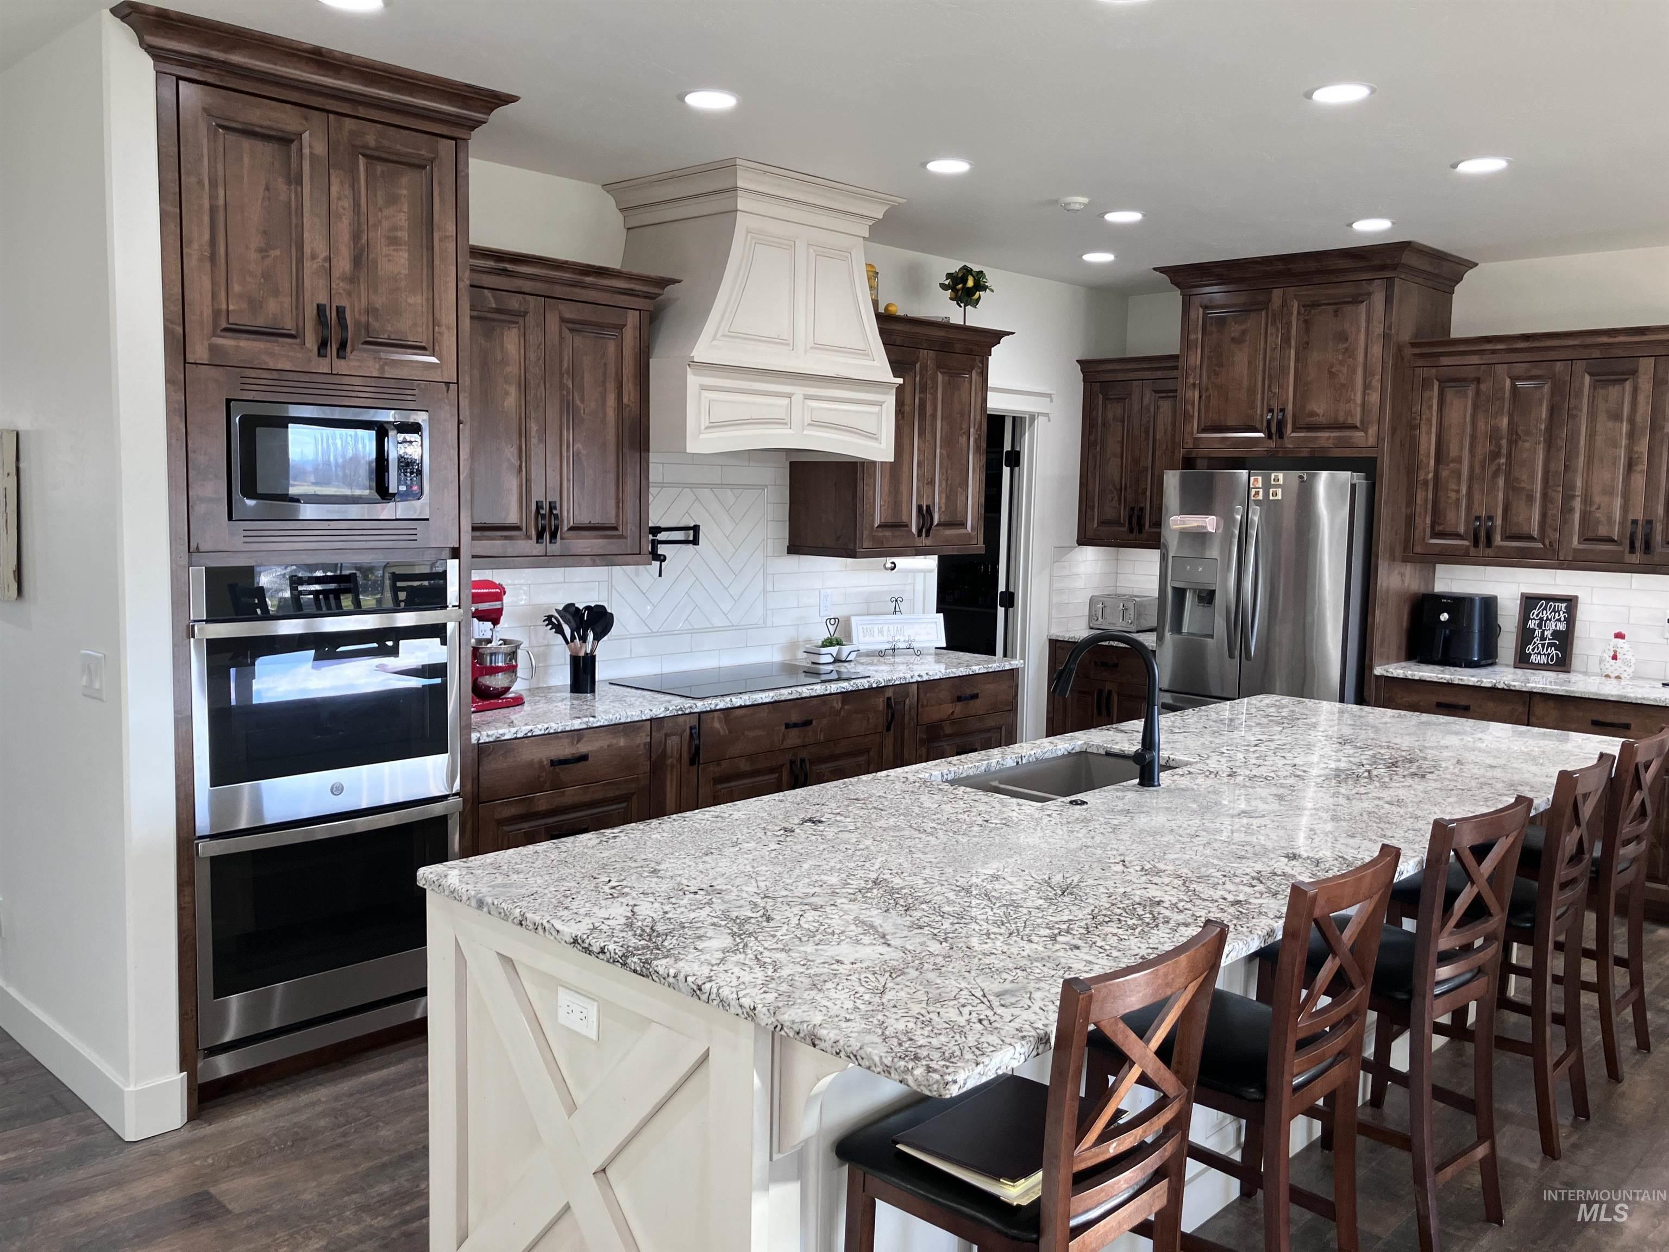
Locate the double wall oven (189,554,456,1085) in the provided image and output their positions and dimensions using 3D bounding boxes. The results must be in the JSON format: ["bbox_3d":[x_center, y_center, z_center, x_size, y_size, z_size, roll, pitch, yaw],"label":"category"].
[{"bbox_3d":[-1.549,0.478,3.891,0.600,1.342,0.764,6,8,44],"label":"double wall oven"}]

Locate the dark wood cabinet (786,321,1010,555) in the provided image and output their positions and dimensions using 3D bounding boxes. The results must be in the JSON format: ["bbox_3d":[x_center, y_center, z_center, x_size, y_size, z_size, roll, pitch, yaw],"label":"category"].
[{"bbox_3d":[0.295,-0.822,6.008,0.463,1.011,0.976,6,7,43],"label":"dark wood cabinet"}]

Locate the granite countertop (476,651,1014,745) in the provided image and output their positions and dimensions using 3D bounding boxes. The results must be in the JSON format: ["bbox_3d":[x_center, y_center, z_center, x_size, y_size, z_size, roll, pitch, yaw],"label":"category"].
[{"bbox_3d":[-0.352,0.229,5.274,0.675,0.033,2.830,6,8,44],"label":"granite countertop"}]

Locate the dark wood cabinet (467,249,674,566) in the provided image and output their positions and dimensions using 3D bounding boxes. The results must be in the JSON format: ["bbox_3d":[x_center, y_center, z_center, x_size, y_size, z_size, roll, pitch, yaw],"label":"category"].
[{"bbox_3d":[-1.056,-0.700,4.575,0.475,0.992,0.960,6,8,44],"label":"dark wood cabinet"}]

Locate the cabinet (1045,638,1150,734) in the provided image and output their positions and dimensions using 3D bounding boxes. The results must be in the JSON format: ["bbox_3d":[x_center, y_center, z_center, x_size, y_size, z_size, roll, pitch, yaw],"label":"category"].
[{"bbox_3d":[1.620,0.526,7.240,0.750,0.884,0.605,6,8,44],"label":"cabinet"}]

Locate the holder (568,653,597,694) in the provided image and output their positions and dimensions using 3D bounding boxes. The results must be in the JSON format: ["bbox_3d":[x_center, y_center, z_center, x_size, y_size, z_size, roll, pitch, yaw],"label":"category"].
[{"bbox_3d":[-0.919,0.170,4.928,0.099,0.142,0.099,1,5,0],"label":"holder"}]

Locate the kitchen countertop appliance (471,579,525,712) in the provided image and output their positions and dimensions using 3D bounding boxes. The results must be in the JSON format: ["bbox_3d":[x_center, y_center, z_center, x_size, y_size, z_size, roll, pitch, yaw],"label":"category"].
[{"bbox_3d":[-1.177,0.059,4.566,0.262,0.422,0.372,4,6,31],"label":"kitchen countertop appliance"}]

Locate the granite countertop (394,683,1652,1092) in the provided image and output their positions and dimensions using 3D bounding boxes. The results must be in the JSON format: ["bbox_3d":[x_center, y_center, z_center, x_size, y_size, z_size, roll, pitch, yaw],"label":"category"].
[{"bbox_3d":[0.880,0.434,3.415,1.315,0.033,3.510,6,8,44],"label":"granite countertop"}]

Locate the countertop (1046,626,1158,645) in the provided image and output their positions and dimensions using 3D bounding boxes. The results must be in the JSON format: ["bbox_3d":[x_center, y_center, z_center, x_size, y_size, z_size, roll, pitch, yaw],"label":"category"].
[{"bbox_3d":[1.637,0.069,7.269,0.790,0.035,0.689,6,7,43],"label":"countertop"}]

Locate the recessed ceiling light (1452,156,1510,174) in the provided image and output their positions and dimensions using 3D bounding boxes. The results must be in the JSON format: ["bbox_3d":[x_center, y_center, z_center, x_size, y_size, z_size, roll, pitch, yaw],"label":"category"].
[{"bbox_3d":[2.203,-1.570,4.593,0.191,0.030,0.191,6,7,43],"label":"recessed ceiling light"}]

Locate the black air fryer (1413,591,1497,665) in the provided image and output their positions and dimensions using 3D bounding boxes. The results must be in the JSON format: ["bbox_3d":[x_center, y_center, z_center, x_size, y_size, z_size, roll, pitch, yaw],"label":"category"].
[{"bbox_3d":[2.842,0.017,6.197,0.275,0.318,0.315,6,8,44],"label":"black air fryer"}]

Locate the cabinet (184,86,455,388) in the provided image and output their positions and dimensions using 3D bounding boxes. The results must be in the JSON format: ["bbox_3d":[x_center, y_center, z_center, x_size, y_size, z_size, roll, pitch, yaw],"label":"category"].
[{"bbox_3d":[-1.542,-1.038,3.789,0.563,0.688,0.760,6,7,43],"label":"cabinet"}]

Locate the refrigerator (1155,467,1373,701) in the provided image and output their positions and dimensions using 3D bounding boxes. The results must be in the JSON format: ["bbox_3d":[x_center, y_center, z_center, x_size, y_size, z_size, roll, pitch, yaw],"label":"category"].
[{"bbox_3d":[2.183,0.152,6.540,0.915,1.786,0.875,6,7,43],"label":"refrigerator"}]

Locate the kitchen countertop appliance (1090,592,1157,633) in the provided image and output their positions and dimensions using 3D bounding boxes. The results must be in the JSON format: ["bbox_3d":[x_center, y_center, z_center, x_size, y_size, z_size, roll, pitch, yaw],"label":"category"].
[{"bbox_3d":[1.620,-0.071,7.540,0.292,0.194,0.277,6,7,43],"label":"kitchen countertop appliance"}]

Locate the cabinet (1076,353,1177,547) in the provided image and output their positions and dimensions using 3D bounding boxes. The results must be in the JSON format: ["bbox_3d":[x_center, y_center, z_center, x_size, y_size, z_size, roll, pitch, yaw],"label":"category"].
[{"bbox_3d":[1.705,-0.908,7.152,0.740,0.986,0.445,6,8,44],"label":"cabinet"}]

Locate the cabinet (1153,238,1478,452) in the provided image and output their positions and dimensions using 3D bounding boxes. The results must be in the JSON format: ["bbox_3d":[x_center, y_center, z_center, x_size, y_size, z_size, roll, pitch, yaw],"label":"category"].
[{"bbox_3d":[2.273,-1.255,6.477,1.227,0.905,0.815,6,7,43],"label":"cabinet"}]

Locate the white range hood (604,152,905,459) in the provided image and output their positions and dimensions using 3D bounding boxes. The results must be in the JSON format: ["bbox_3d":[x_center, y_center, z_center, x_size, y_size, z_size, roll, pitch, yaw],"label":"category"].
[{"bbox_3d":[-0.311,-1.136,5.136,0.705,0.991,1.100,6,8,44],"label":"white range hood"}]

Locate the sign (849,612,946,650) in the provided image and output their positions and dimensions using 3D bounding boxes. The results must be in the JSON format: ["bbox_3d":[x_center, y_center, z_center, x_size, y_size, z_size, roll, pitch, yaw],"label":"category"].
[{"bbox_3d":[0.295,0.030,6.180,0.466,0.155,0.022,-1,-8,-24],"label":"sign"}]

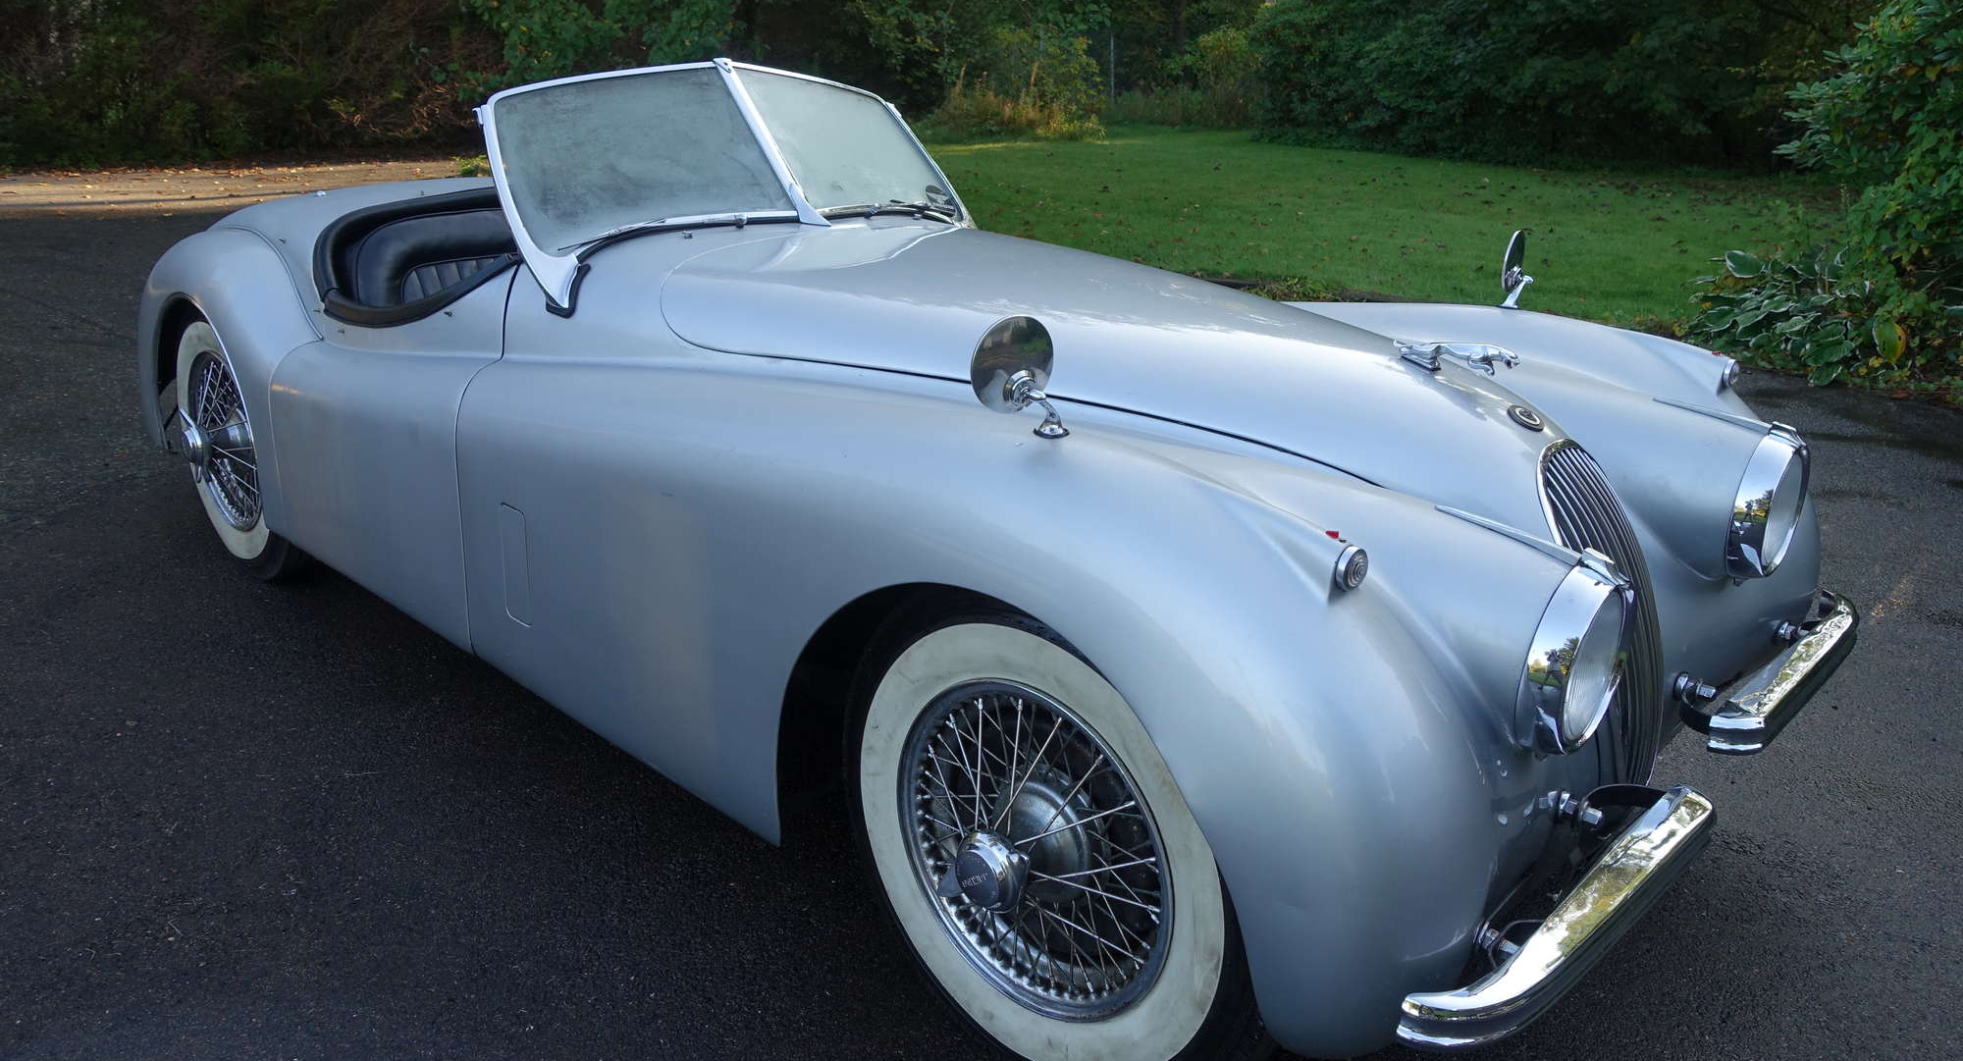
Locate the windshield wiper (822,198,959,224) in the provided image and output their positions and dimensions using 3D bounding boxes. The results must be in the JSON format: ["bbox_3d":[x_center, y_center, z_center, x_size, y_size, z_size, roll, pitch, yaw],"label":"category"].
[{"bbox_3d":[-0.165,-0.699,2.873,0.055,0.045,0.430,12,21,27],"label":"windshield wiper"}]

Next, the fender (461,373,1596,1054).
[{"bbox_3d":[-0.102,0.083,1.899,1.820,0.685,0.510,18,25,39],"label":"fender"}]

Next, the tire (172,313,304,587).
[{"bbox_3d":[-1.823,-0.236,3.280,0.710,0.710,0.165,18,25,39],"label":"tire"}]

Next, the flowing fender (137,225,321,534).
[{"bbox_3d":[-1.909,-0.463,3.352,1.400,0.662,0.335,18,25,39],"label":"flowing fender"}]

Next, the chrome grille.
[{"bbox_3d":[0.840,0.120,1.764,0.205,0.470,0.250,18,25,39],"label":"chrome grille"}]

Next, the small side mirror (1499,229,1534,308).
[{"bbox_3d":[0.973,-0.476,2.380,0.060,0.142,0.118,18,25,39],"label":"small side mirror"}]

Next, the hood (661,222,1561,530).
[{"bbox_3d":[0.256,-0.316,2.189,1.550,0.240,0.880,18,25,39],"label":"hood"}]

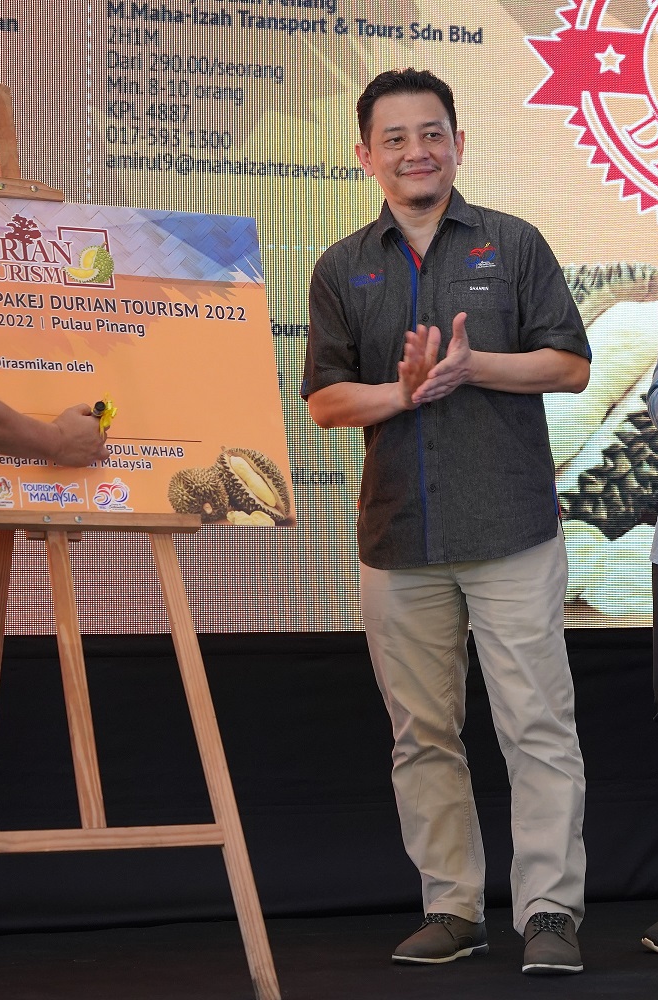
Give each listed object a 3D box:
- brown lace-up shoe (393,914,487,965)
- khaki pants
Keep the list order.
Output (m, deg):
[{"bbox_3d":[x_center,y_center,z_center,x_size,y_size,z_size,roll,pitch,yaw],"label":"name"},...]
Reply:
[{"bbox_3d":[0.212,0.805,6.420,0.105,0.108,0.280,0,0,27],"label":"brown lace-up shoe"},{"bbox_3d":[0.271,0.390,6.440,0.410,0.830,0.320,0,0,8],"label":"khaki pants"}]

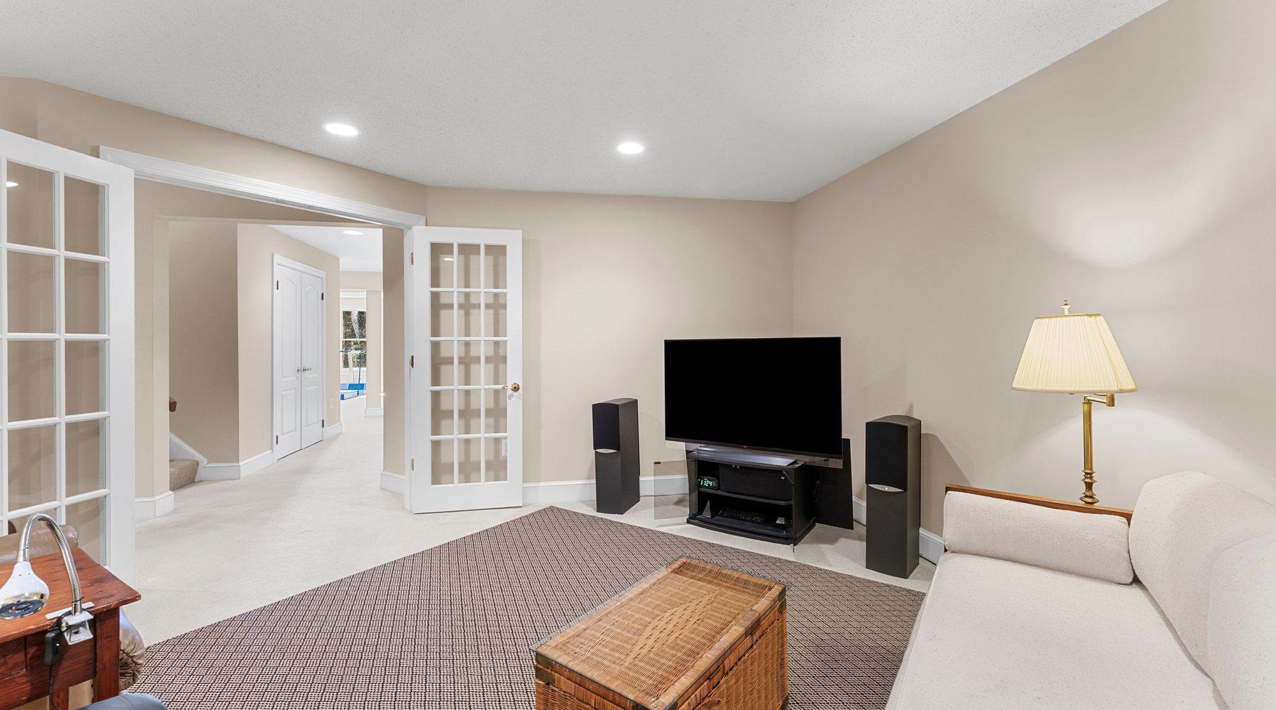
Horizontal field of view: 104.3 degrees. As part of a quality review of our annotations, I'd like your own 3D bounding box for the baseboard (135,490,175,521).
[{"bbox_3d":[-3.486,1.078,3.583,0.140,0.145,0.220,0,1,-12],"label":"baseboard"}]

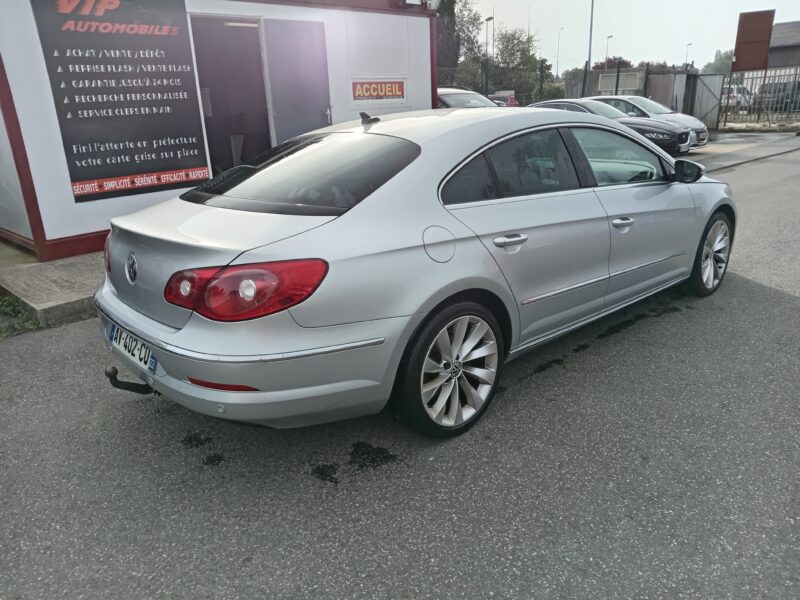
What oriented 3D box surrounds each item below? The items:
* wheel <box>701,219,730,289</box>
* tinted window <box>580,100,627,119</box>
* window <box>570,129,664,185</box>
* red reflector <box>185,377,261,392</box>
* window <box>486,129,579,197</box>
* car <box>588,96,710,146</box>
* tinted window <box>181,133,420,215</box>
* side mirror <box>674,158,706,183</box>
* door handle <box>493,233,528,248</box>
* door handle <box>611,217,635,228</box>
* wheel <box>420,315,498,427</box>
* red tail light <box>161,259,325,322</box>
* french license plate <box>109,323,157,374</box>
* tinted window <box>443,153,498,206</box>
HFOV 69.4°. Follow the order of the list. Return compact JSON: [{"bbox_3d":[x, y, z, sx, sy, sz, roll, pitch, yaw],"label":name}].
[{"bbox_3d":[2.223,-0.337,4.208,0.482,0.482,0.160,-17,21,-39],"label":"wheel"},{"bbox_3d":[4.285,-3.997,12.044,0.820,0.140,1.400,41,38,21],"label":"tinted window"},{"bbox_3d":[1.264,-0.824,3.280,0.854,0.337,0.060,-17,-2,-39],"label":"window"},{"bbox_3d":[-0.645,0.301,2.092,0.337,0.032,0.040,5,19,28],"label":"red reflector"},{"bbox_3d":[0.618,-0.647,2.720,0.640,0.335,0.050,-17,-9,-39],"label":"window"},{"bbox_3d":[5.979,-4.660,15.380,4.120,1.460,1.770,14,24,41],"label":"car"},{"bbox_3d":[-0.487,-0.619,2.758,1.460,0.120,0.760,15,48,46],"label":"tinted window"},{"bbox_3d":[1.754,-0.777,3.493,0.121,0.136,0.176,-17,21,-39],"label":"side mirror"},{"bbox_3d":[0.484,-0.268,2.527,0.236,0.042,0.050,-17,21,-39],"label":"door handle"},{"bbox_3d":[1.201,-0.422,3.089,0.235,0.045,0.055,-17,21,-39],"label":"door handle"},{"bbox_3d":[0.210,0.291,2.537,0.487,0.487,0.181,-17,21,-39],"label":"wheel"},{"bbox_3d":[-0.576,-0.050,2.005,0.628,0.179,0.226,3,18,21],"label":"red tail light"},{"bbox_3d":[-1.123,0.187,2.416,0.020,0.111,0.523,3,8,-43],"label":"french license plate"},{"bbox_3d":[0.269,-0.502,2.407,0.355,0.205,0.040,-17,-9,-39],"label":"tinted window"}]

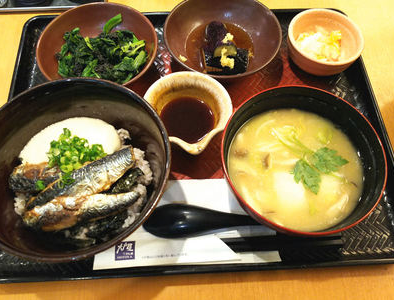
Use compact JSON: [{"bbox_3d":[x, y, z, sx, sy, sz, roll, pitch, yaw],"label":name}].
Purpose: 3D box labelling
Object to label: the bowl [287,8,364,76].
[{"bbox_3d":[0.143,-0.120,0.367,0.082,0.041,0.082,1,67,-2],"label":"bowl"}]

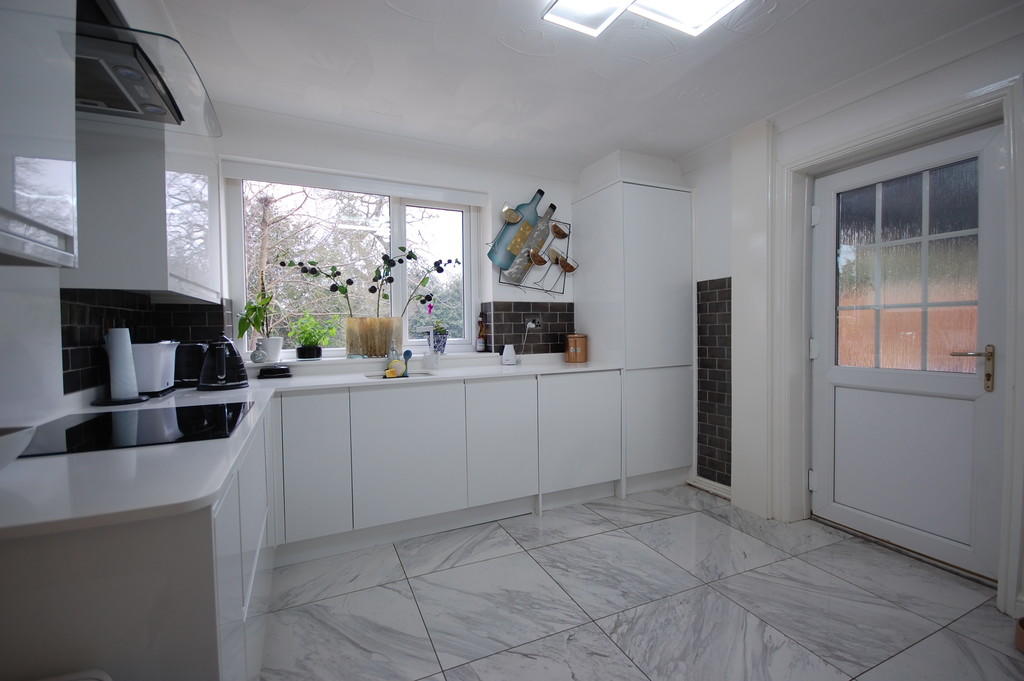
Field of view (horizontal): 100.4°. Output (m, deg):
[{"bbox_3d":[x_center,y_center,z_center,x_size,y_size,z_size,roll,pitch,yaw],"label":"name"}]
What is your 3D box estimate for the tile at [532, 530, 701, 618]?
[{"bbox_3d":[0.476,1.088,2.047,0.600,0.010,0.593,-1,1,-24],"label":"tile"}]

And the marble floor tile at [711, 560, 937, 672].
[{"bbox_3d":[1.247,1.087,1.748,0.588,0.010,0.577,-1,1,-23],"label":"marble floor tile"}]

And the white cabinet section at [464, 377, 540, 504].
[{"bbox_3d":[-0.160,0.574,2.730,0.446,0.722,0.540,-1,1,-24],"label":"white cabinet section"}]

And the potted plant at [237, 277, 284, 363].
[{"bbox_3d":[-1.472,-0.118,2.491,0.235,0.490,0.220,-1,2,-25],"label":"potted plant"}]

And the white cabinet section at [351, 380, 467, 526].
[{"bbox_3d":[-0.641,0.581,2.516,0.597,0.722,0.540,-1,1,-24],"label":"white cabinet section"}]

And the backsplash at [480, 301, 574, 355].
[{"bbox_3d":[0.160,-0.094,3.217,0.740,0.390,0.025,-1,2,-25],"label":"backsplash"}]

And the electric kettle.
[{"bbox_3d":[-1.364,0.102,2.005,0.200,0.258,0.220,-2,2,-34],"label":"electric kettle"}]

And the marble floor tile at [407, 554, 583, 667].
[{"bbox_3d":[-0.078,1.104,1.816,0.600,0.010,0.585,-1,2,-24],"label":"marble floor tile"}]

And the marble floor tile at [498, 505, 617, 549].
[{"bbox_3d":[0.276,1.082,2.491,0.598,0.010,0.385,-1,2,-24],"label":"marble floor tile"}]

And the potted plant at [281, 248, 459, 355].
[{"bbox_3d":[-0.873,-0.236,2.787,1.120,0.700,0.240,-1,2,-25],"label":"potted plant"}]

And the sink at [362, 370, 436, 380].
[{"bbox_3d":[-0.633,0.290,2.443,0.420,0.180,0.390,-1,1,-26],"label":"sink"}]

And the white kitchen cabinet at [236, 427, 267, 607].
[{"bbox_3d":[-1.067,0.533,1.314,0.500,0.420,0.620,-1,2,-25],"label":"white kitchen cabinet"}]

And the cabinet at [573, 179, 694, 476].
[{"bbox_3d":[0.904,-0.043,3.275,0.620,2.065,0.600,-1,1,-26],"label":"cabinet"}]

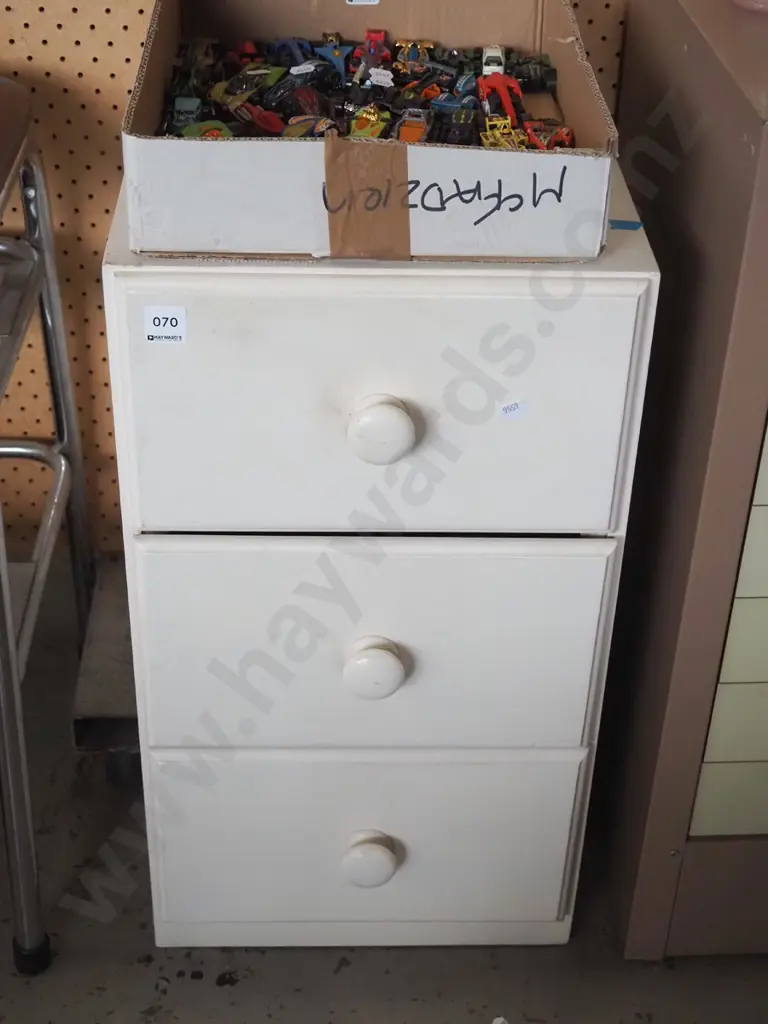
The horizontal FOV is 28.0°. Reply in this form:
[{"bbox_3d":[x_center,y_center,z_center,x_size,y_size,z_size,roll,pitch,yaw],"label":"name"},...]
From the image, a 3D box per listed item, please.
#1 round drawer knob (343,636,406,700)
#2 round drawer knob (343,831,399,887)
[{"bbox_3d":[-0.010,0.155,1.520,0.060,0.060,0.048,0,34,-2],"label":"round drawer knob"},{"bbox_3d":[-0.016,0.378,1.665,0.060,0.060,0.048,0,34,-2],"label":"round drawer knob"}]

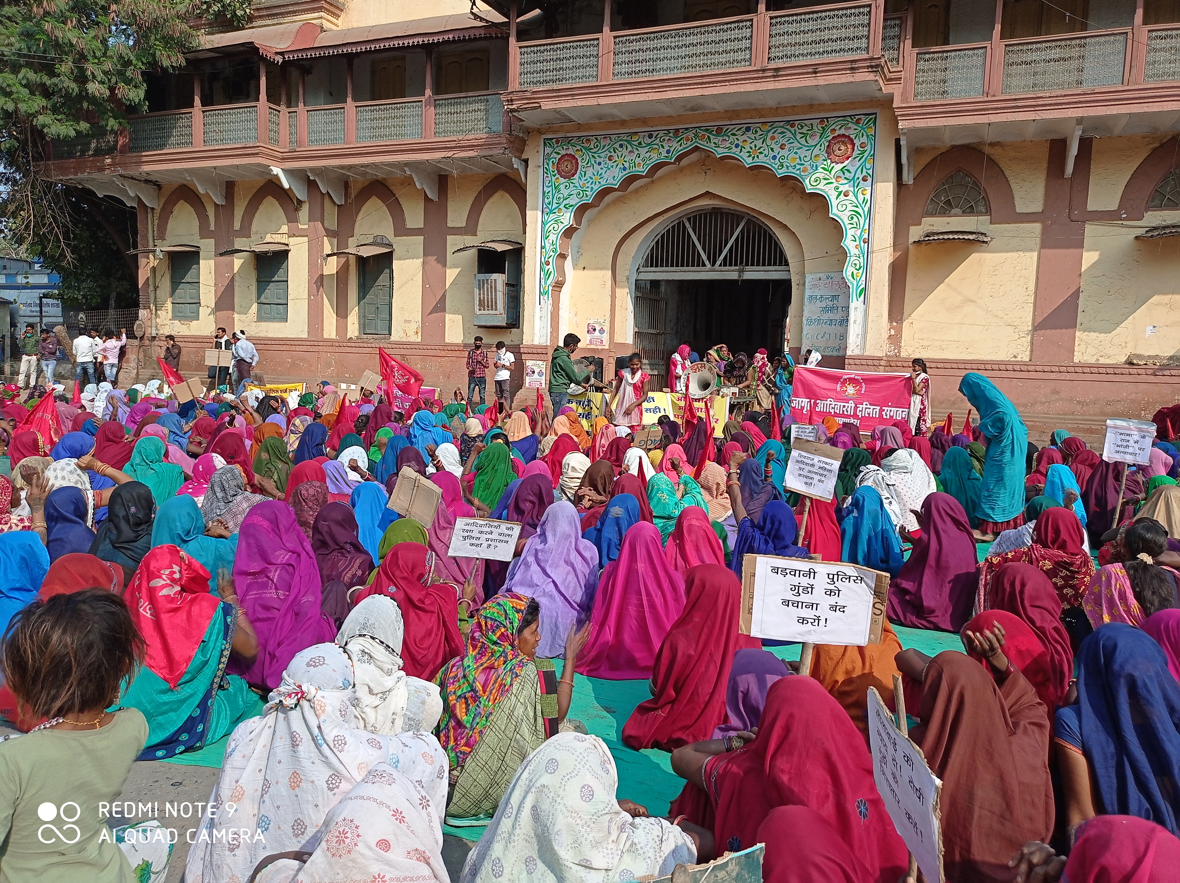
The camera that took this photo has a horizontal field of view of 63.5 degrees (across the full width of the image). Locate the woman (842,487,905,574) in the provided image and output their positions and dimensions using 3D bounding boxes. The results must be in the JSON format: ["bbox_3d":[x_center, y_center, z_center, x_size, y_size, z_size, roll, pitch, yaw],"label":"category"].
[{"bbox_3d":[1.722,0.639,5.887,0.440,0.750,0.580,1,6,-10],"label":"woman"}]

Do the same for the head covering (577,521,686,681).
[{"bbox_3d":[0.198,0.741,4.594,0.500,0.740,0.540,2,5,3],"label":"head covering"}]

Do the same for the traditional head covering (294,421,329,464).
[{"bbox_3d":[-2.566,0.028,8.771,0.320,0.430,0.350,6,7,35],"label":"traditional head covering"}]

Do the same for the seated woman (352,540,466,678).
[{"bbox_3d":[-0.717,0.744,3.953,0.520,0.740,0.620,3,6,17],"label":"seated woman"}]

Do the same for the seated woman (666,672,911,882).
[{"bbox_3d":[0.491,0.963,2.418,0.570,0.760,0.600,1,6,-5],"label":"seated woman"}]

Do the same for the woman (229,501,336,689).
[{"bbox_3d":[-1.558,0.702,4.848,0.510,0.790,0.460,3,6,14],"label":"woman"}]

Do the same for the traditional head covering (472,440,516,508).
[{"bbox_3d":[-0.841,0.306,8.323,0.400,0.620,0.400,3,6,9],"label":"traditional head covering"}]

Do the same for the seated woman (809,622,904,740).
[{"bbox_3d":[0.927,0.896,3.494,0.460,0.740,0.580,2,5,0],"label":"seated woman"}]

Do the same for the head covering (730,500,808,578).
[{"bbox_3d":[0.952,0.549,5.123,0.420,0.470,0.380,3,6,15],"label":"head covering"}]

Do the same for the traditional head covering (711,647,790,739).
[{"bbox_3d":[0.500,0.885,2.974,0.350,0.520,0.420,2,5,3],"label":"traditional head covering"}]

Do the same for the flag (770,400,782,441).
[{"bbox_3d":[1.921,-0.202,9.923,0.150,0.460,0.140,2,6,0],"label":"flag"}]

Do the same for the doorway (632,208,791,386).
[{"bbox_3d":[2.110,-2.481,16.606,2.877,3.082,0.500,4,6,25],"label":"doorway"}]

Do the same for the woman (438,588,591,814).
[{"bbox_3d":[-0.285,0.898,3.486,0.600,0.750,0.500,-2,7,-37],"label":"woman"}]

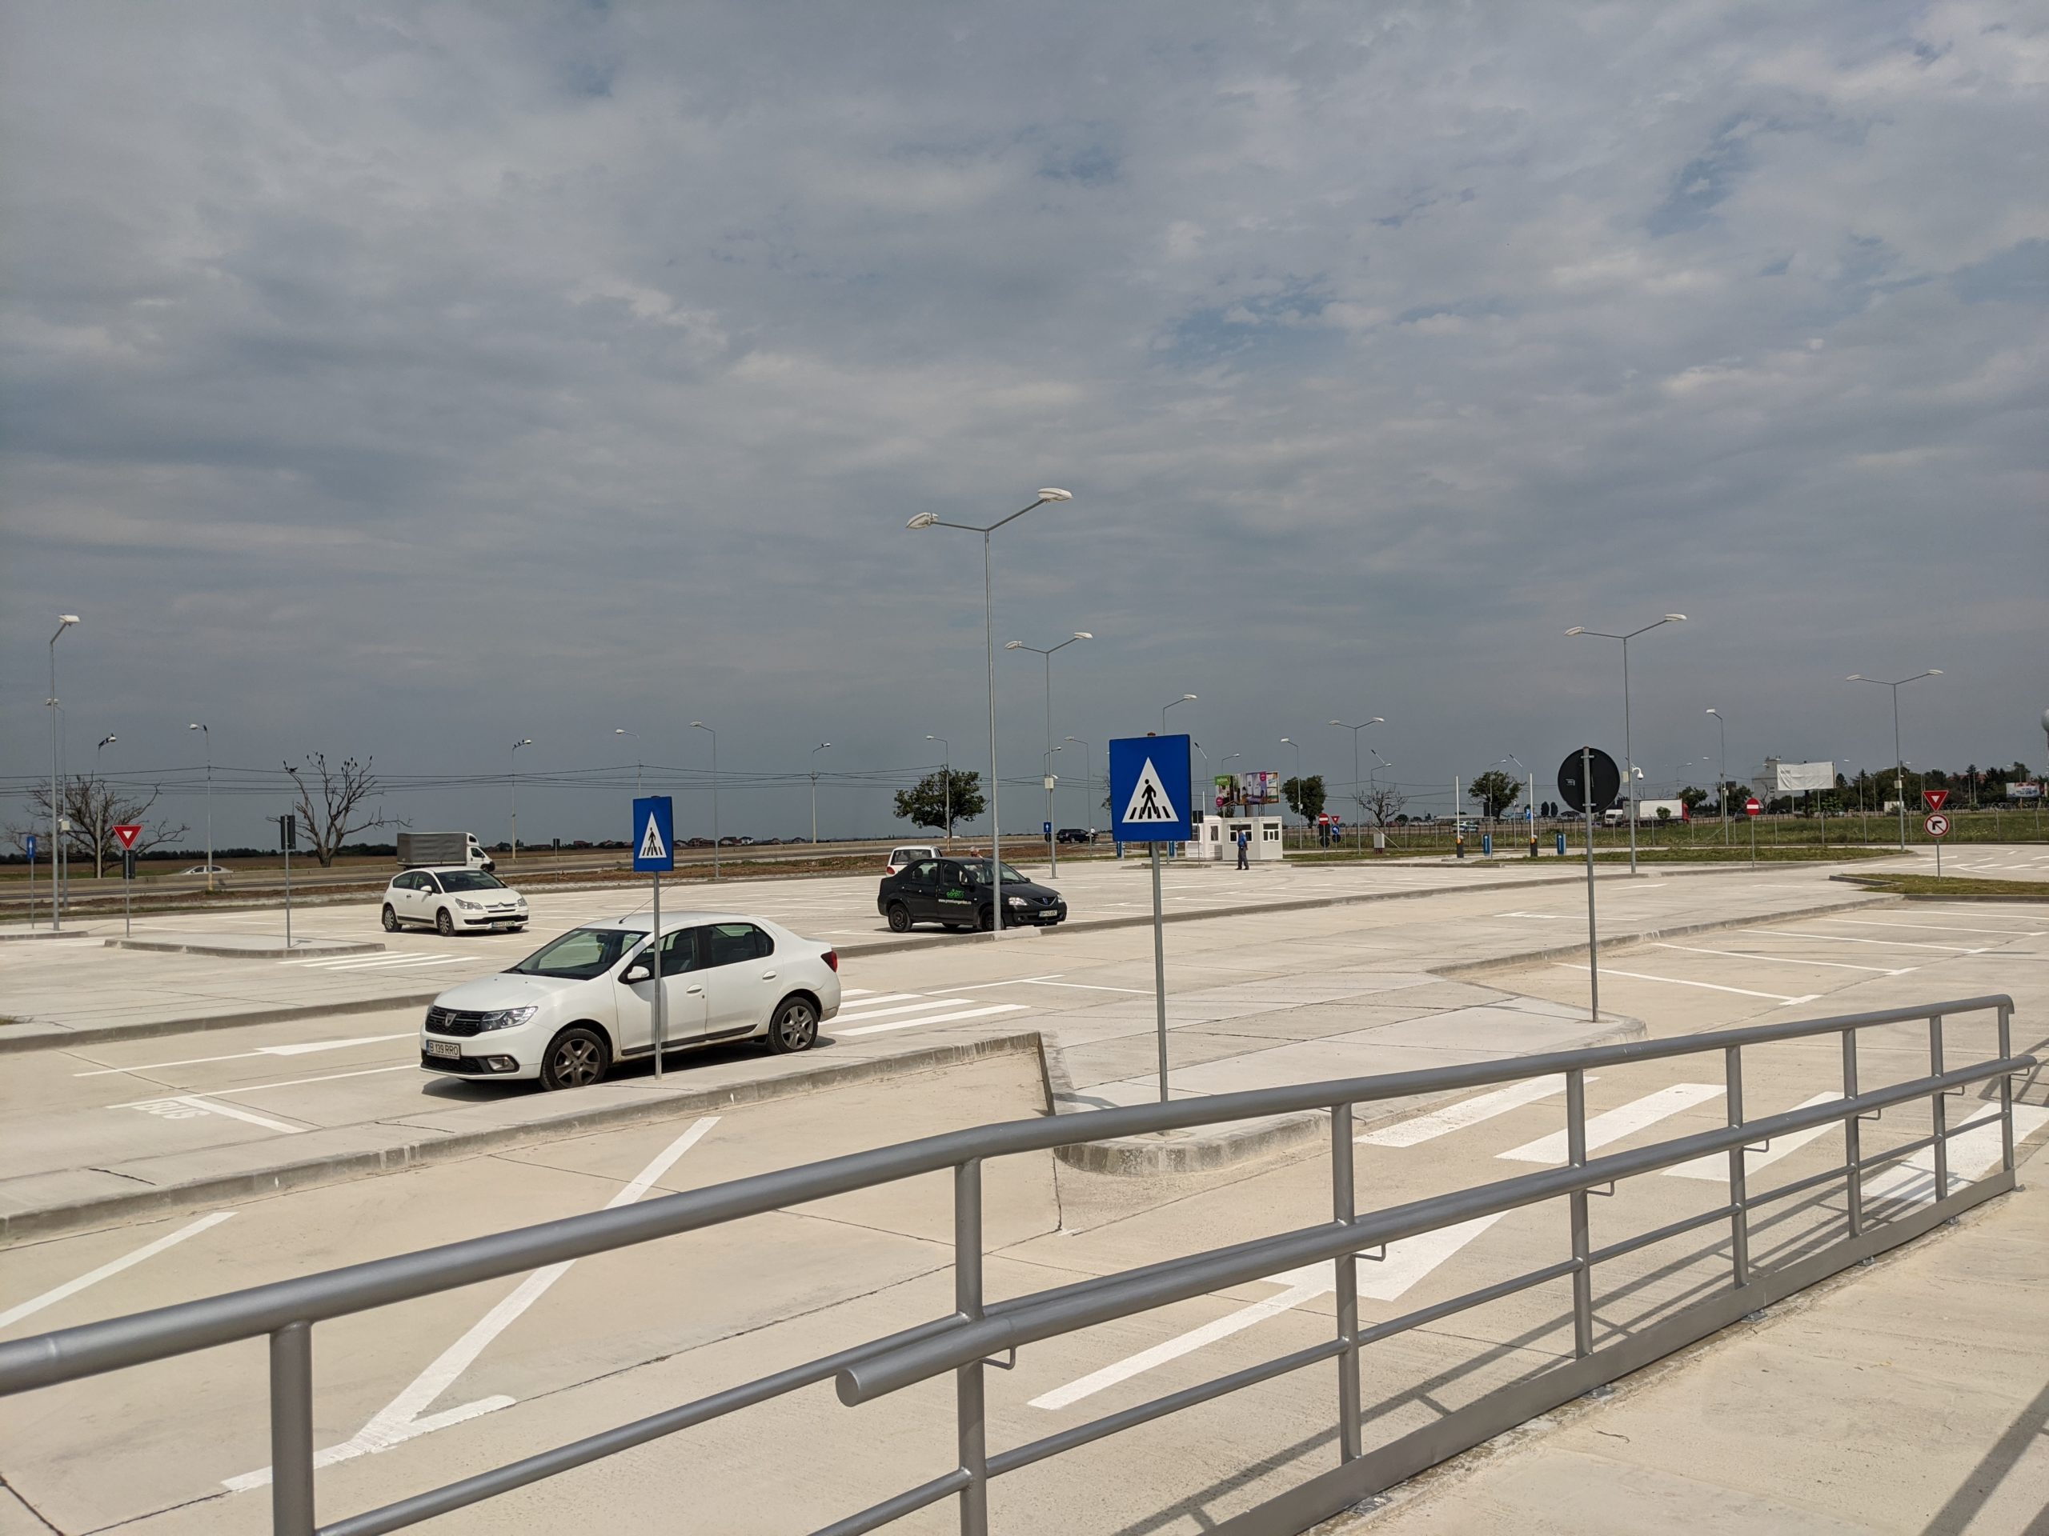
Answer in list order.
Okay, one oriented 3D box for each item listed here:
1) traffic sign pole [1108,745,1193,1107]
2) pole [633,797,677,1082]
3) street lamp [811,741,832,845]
[{"bbox_3d":[0.807,0.991,9.595,0.620,2.400,0.100,-4,-3,44],"label":"traffic sign pole"},{"bbox_3d":[-3.313,1.539,14.401,0.500,2.530,0.080,-3,-3,34],"label":"pole"},{"bbox_3d":[-20.427,2.504,161.389,2.800,10.300,0.400,-4,-3,41],"label":"street lamp"}]

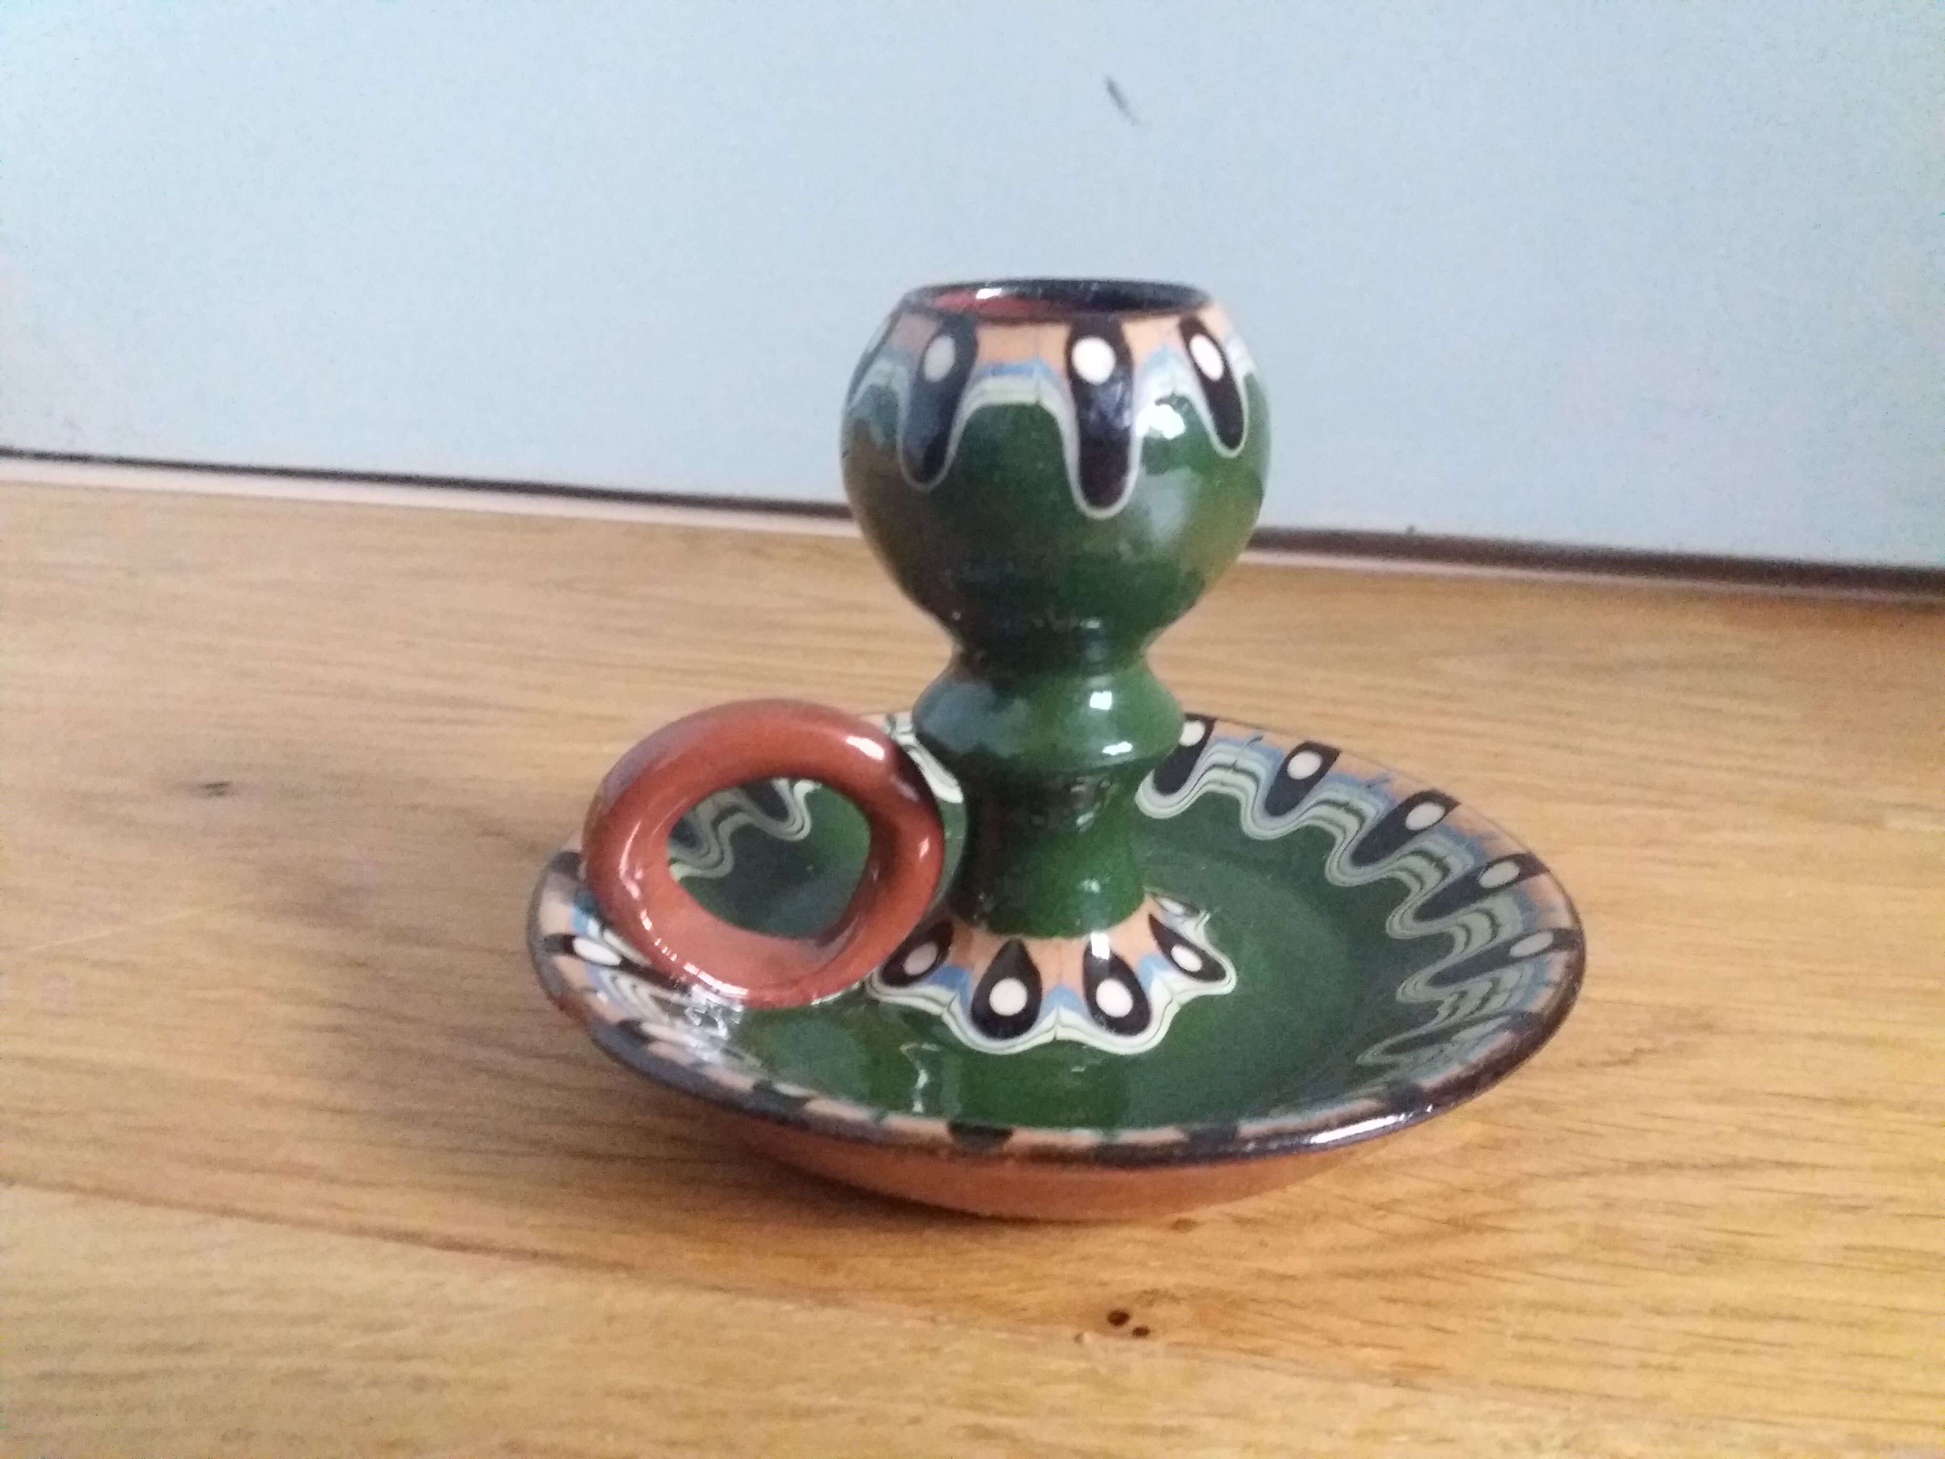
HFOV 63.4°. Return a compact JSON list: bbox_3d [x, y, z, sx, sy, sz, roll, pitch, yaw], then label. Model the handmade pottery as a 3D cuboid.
[{"bbox_3d":[0.009,-0.004,0.175,0.116,0.086,0.116,-10,23,-26],"label":"handmade pottery"}]

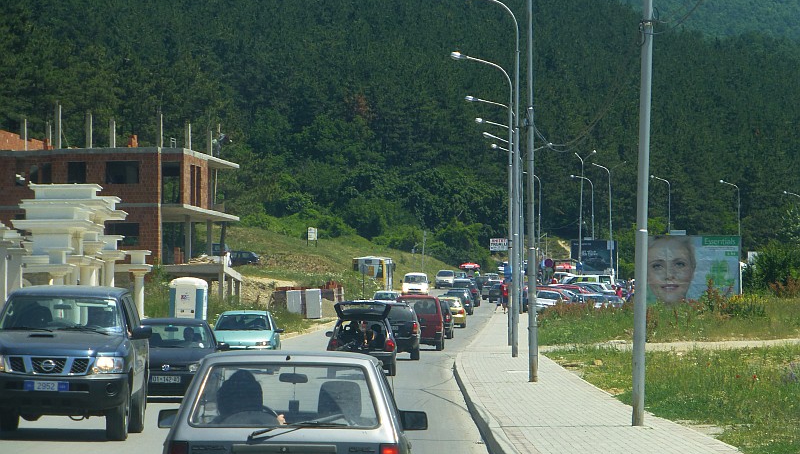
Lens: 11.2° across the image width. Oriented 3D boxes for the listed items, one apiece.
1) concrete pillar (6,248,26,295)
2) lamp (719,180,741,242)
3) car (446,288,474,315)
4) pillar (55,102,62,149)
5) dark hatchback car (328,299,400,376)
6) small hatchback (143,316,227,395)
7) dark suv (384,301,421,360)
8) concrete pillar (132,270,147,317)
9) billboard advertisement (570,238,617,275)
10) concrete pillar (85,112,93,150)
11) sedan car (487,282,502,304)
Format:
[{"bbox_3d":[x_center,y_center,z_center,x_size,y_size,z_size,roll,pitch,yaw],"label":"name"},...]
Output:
[{"bbox_3d":[-10.829,1.852,115.000,0.500,2.550,0.500,0,-1,5],"label":"concrete pillar"},{"bbox_3d":[40.565,-0.369,500.000,2.500,11.000,0.350,0,-1,14],"label":"lamp"},{"bbox_3d":[3.400,4.290,233.000,1.730,1.450,4.300,0,-1,3],"label":"car"},{"bbox_3d":[-17.873,-5.315,213.000,0.290,2.500,0.320,0,-1,4],"label":"pillar"},{"bbox_3d":[-0.891,2.731,99.699,1.700,1.780,4.000,0,-1,1],"label":"dark hatchback car"},{"bbox_3d":[-4.060,2.360,72.900,1.730,1.440,4.100,0,-1,0],"label":"small hatchback"},{"bbox_3d":[-0.290,2.950,117.200,1.720,1.630,4.200,0,-1,1],"label":"dark suv"},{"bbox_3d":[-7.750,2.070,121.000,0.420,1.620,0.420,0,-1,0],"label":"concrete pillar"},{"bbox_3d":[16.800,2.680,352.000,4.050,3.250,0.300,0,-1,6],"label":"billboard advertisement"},{"bbox_3d":[-16.320,-5.077,214.000,0.290,2.020,0.320,0,-1,4],"label":"concrete pillar"},{"bbox_3d":[7.160,4.660,287.000,1.720,1.400,4.300,0,-1,4],"label":"sedan car"}]

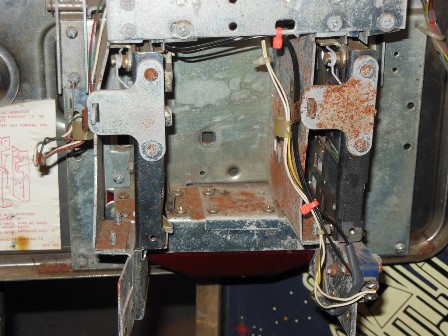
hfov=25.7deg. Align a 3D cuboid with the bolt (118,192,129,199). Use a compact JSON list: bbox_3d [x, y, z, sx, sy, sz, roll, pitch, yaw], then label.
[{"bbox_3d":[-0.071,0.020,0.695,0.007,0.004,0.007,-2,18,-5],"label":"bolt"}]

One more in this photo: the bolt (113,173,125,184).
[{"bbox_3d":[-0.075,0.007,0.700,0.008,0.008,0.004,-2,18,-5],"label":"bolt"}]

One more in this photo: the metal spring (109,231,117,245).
[{"bbox_3d":[-0.069,0.043,0.615,0.005,0.009,0.005,-2,18,-5],"label":"metal spring"}]

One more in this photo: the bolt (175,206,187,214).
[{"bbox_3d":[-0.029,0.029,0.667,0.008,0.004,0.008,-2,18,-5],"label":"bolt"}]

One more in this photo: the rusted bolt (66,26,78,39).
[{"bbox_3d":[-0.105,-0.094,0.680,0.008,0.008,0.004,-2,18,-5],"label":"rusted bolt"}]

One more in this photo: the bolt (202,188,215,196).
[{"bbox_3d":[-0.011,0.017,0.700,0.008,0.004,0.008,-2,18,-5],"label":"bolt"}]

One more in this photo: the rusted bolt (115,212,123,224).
[{"bbox_3d":[-0.069,0.033,0.645,0.005,0.008,0.005,-2,18,-5],"label":"rusted bolt"}]

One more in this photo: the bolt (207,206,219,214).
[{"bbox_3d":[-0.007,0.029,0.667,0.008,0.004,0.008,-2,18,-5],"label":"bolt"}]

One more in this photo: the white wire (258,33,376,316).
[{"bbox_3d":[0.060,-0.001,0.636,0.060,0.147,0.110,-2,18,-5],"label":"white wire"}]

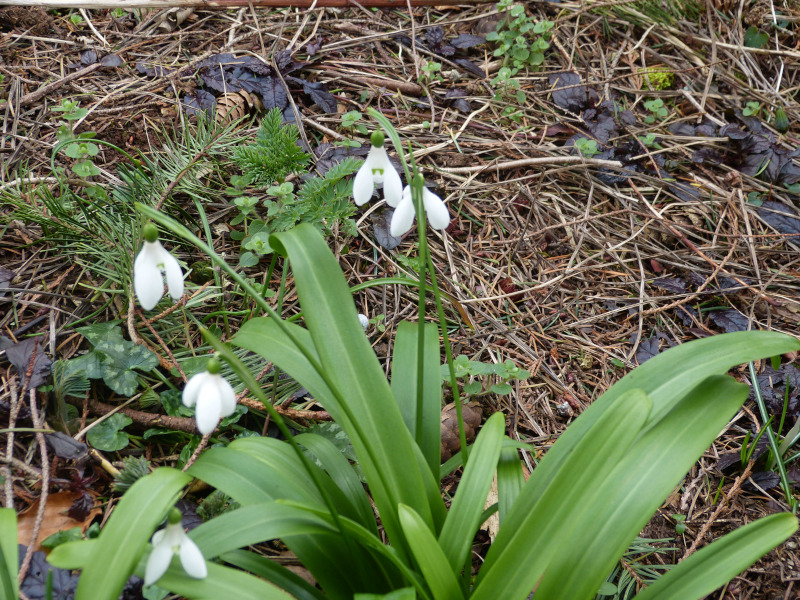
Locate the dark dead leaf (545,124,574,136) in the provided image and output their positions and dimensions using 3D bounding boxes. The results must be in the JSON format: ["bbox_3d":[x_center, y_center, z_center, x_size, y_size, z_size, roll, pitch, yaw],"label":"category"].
[{"bbox_3d":[0.106,-0.113,0.951,0.020,0.007,0.008,0,40,0],"label":"dark dead leaf"}]

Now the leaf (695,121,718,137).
[{"bbox_3d":[0.204,-0.114,0.953,0.016,0.007,0.012,0,40,0],"label":"leaf"}]

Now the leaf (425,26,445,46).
[{"bbox_3d":[0.025,-0.192,1.046,0.015,0.007,0.021,0,40,0],"label":"leaf"}]

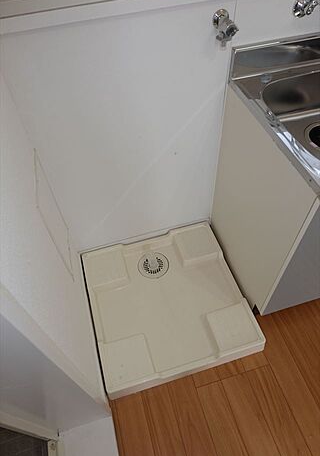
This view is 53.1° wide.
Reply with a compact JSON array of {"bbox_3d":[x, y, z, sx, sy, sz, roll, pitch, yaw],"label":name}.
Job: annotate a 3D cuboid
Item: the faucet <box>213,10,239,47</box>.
[{"bbox_3d":[0.187,-0.548,0.898,0.056,0.088,0.095,-14,52,-8],"label":"faucet"}]

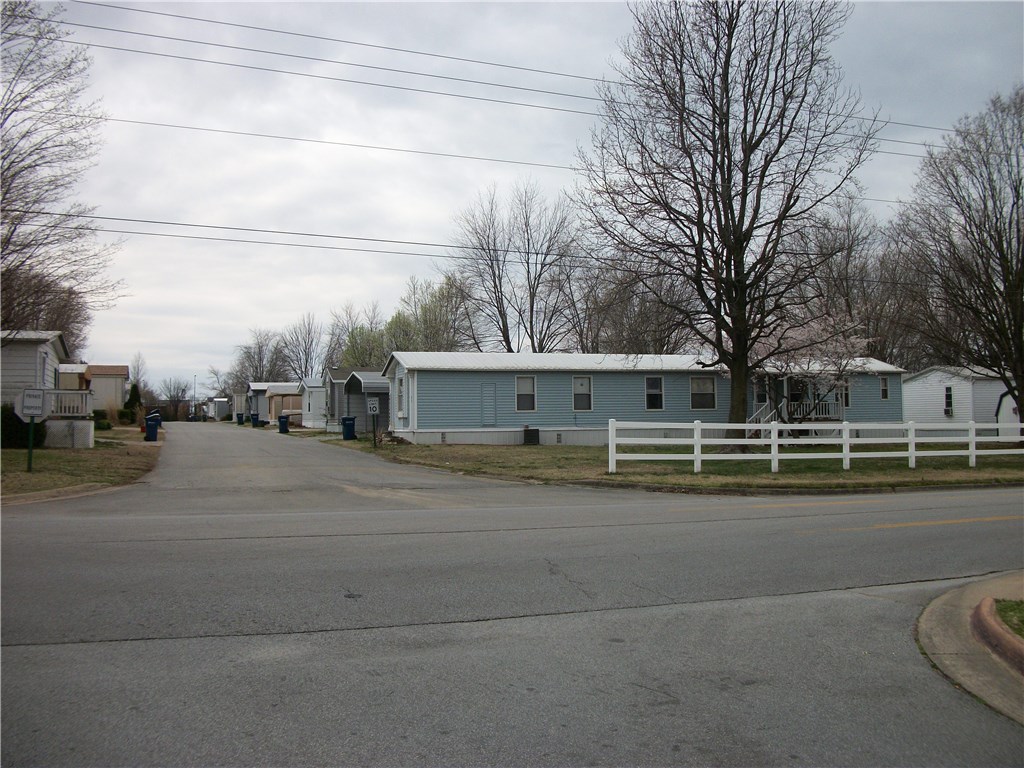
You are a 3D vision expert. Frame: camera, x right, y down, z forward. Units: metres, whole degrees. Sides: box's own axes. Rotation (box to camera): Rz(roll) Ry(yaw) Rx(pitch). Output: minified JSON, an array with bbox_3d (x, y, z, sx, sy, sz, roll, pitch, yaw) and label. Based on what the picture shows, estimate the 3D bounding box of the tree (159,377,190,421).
[{"bbox_3d":[-49.217,2.205,138.045,4.665,6.304,4.665,0,-1,0],"label":"tree"}]

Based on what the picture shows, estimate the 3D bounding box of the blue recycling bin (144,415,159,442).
[{"bbox_3d":[-16.114,2.000,42.315,0.720,1.140,0.640,0,-2,-20],"label":"blue recycling bin"}]

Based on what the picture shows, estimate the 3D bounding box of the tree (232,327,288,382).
[{"bbox_3d":[-29.643,-1.061,111.107,6.801,11.125,6.801,0,-1,0],"label":"tree"}]

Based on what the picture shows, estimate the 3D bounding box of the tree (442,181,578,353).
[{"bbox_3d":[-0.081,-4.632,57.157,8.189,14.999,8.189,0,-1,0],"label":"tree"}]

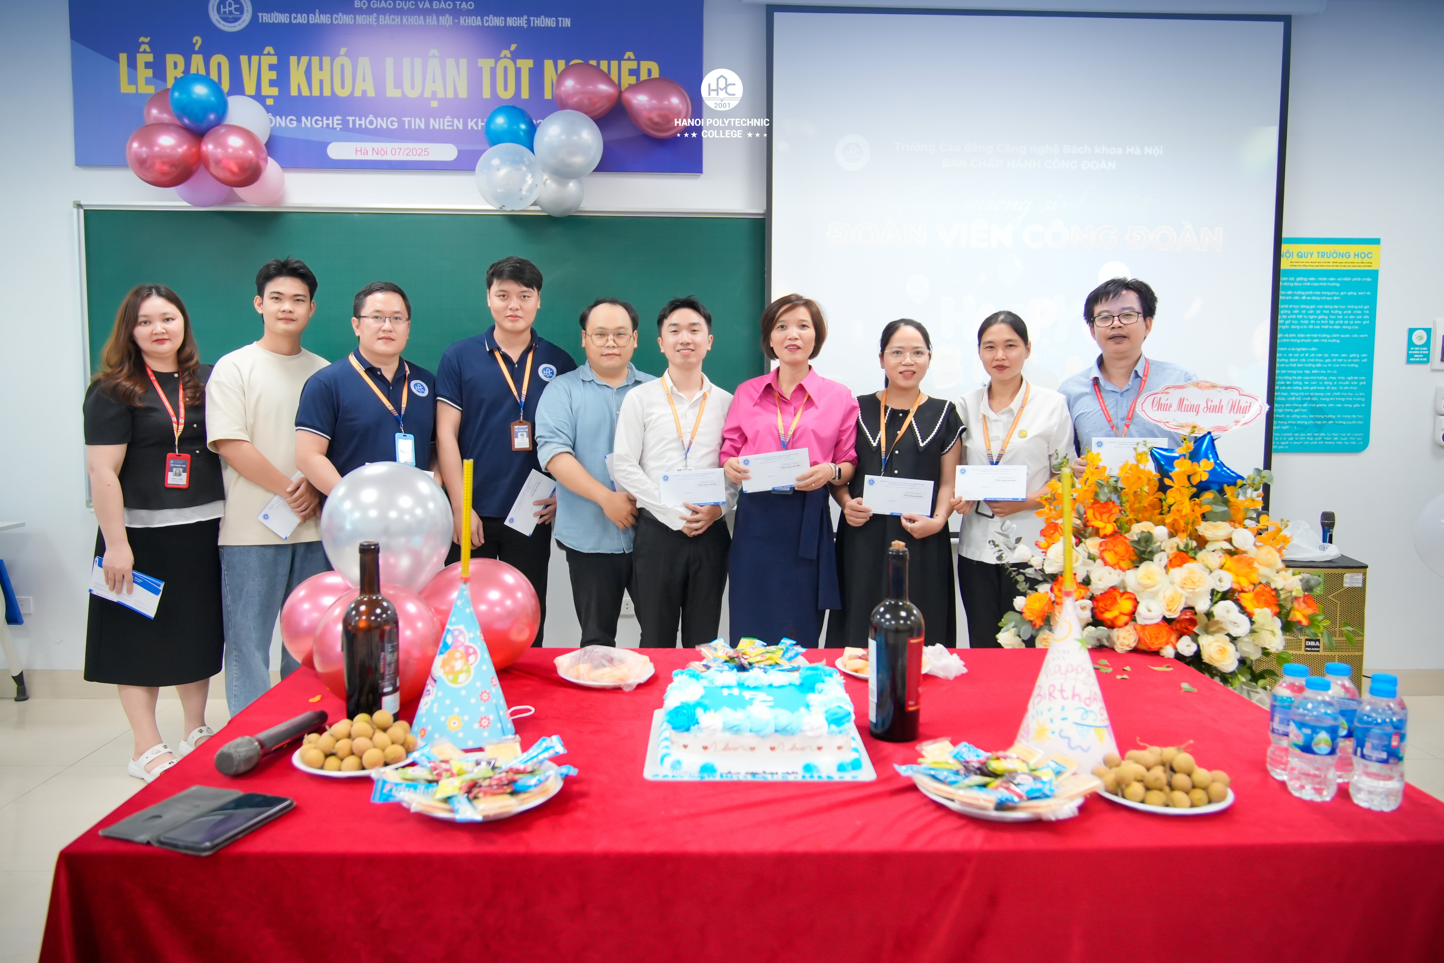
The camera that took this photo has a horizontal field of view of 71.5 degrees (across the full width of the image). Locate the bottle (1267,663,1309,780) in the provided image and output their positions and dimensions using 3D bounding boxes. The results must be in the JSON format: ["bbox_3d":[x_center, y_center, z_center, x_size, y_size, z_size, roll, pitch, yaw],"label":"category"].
[{"bbox_3d":[0.772,0.322,1.355,0.059,0.149,0.059,0,5,0],"label":"bottle"}]

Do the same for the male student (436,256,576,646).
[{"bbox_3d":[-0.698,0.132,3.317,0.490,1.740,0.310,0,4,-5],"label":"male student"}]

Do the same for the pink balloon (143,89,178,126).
[{"bbox_3d":[-2.130,-1.413,3.876,0.184,0.197,0.191,0,5,0],"label":"pink balloon"}]

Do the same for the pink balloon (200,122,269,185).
[{"bbox_3d":[-1.837,-1.230,3.779,0.229,0.231,0.230,0,5,0],"label":"pink balloon"}]

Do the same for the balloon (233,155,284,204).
[{"bbox_3d":[-1.844,-1.206,3.983,0.215,0.225,0.215,0,4,0],"label":"balloon"}]

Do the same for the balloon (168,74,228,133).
[{"bbox_3d":[-1.971,-1.421,3.778,0.198,0.211,0.205,0,5,0],"label":"balloon"}]

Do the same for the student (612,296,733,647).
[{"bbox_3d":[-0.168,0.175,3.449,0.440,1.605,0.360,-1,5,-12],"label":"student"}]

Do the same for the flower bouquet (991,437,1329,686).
[{"bbox_3d":[1.090,0.208,2.509,0.788,0.630,0.550,1,5,12],"label":"flower bouquet"}]

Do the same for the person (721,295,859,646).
[{"bbox_3d":[0.222,0.186,3.360,0.470,1.606,0.380,1,5,3],"label":"person"}]

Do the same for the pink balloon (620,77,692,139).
[{"bbox_3d":[-0.258,-1.458,3.923,0.282,0.226,0.232,0,5,0],"label":"pink balloon"}]

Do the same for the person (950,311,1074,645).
[{"bbox_3d":[0.988,0.203,3.461,0.440,1.565,0.360,2,5,22],"label":"person"}]

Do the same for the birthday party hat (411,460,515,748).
[{"bbox_3d":[-0.384,0.173,1.478,0.149,0.408,0.149,0,5,0],"label":"birthday party hat"}]

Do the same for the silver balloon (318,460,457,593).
[{"bbox_3d":[-0.640,0.099,1.920,0.245,0.275,0.245,0,4,0],"label":"silver balloon"}]

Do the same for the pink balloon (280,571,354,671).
[{"bbox_3d":[-0.698,0.251,1.800,0.185,0.190,0.190,0,5,0],"label":"pink balloon"}]

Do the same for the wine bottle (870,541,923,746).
[{"bbox_3d":[0.262,0.233,1.490,0.079,0.295,0.079,1,5,10],"label":"wine bottle"}]

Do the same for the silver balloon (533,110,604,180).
[{"bbox_3d":[-0.586,-1.279,3.815,0.277,0.277,0.285,0,4,0],"label":"silver balloon"}]

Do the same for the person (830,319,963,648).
[{"bbox_3d":[0.587,0.223,3.413,0.470,1.528,0.360,2,5,13],"label":"person"}]

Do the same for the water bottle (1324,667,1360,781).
[{"bbox_3d":[0.894,0.349,1.461,0.063,0.168,0.063,0,5,0],"label":"water bottle"}]

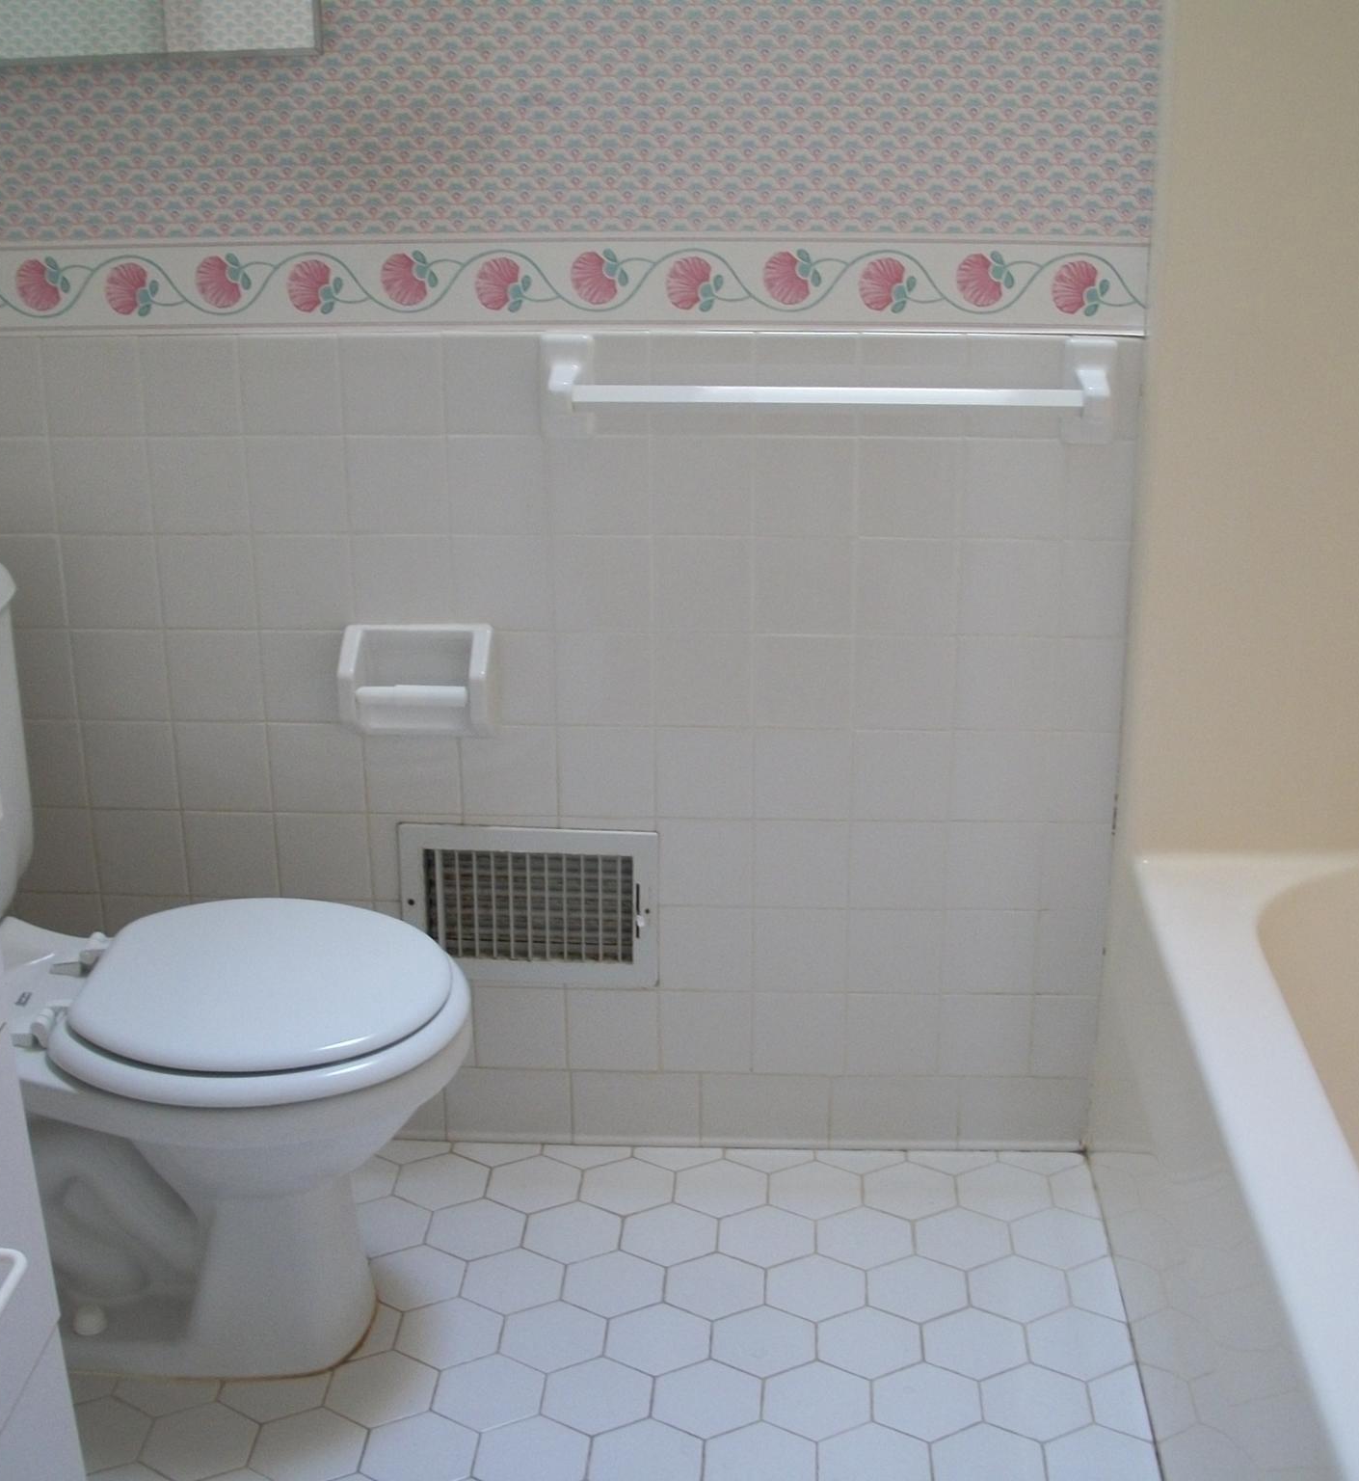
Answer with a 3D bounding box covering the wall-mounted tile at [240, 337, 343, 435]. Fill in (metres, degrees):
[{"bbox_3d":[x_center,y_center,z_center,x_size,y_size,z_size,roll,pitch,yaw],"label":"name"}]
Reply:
[{"bbox_3d":[-0.410,-0.376,2.112,0.108,0.108,0.009,1,20,3],"label":"wall-mounted tile"}]

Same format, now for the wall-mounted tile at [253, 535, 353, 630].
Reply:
[{"bbox_3d":[-0.408,-0.172,2.191,0.107,0.107,0.009,1,20,3],"label":"wall-mounted tile"}]

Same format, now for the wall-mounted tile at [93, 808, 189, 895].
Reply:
[{"bbox_3d":[-0.621,0.132,2.315,0.107,0.107,0.009,1,20,3],"label":"wall-mounted tile"}]

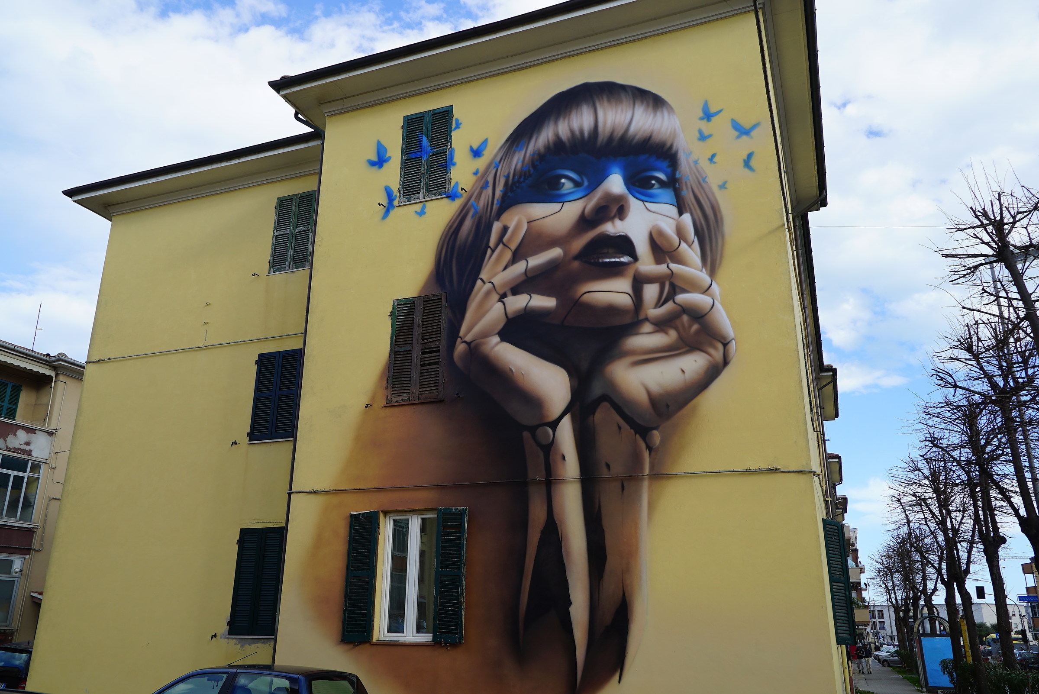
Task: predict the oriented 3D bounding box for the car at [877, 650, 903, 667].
[{"bbox_3d":[32.086,25.920,67.500,3.900,1.460,1.680,-3,-19,11],"label":"car"}]

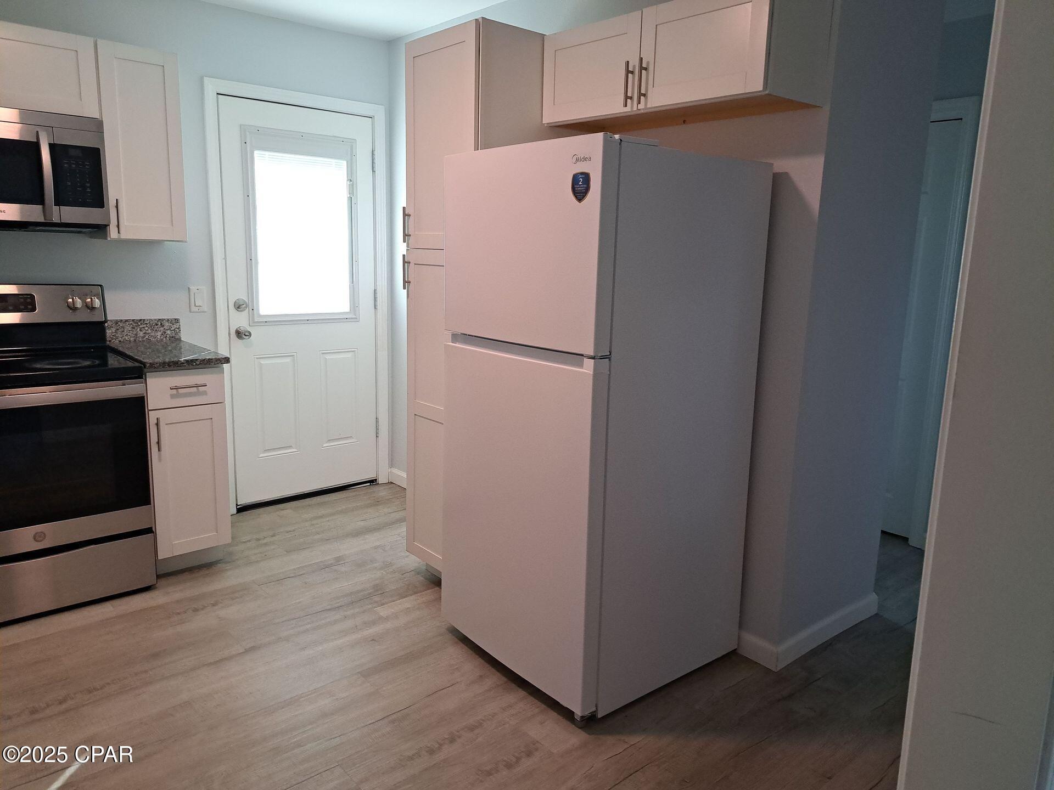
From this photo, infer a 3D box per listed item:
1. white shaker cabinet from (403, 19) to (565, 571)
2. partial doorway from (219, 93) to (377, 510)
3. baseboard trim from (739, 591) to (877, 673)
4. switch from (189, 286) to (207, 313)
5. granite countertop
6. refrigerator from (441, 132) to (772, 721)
[{"bbox_3d":[-0.104,-0.282,2.945,0.610,2.096,0.455,-7,14,-39],"label":"white shaker cabinet"},{"bbox_3d":[-1.188,-0.466,3.914,0.818,2.036,0.045,-7,14,-39],"label":"partial doorway"},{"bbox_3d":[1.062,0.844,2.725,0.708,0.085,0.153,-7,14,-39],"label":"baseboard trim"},{"bbox_3d":[-1.591,-0.460,3.536,0.077,0.118,0.010,-7,14,-39],"label":"switch"},{"bbox_3d":[-1.560,-0.229,3.146,0.312,0.136,0.710,-7,14,-39],"label":"granite countertop"},{"bbox_3d":[0.229,0.065,2.471,0.734,1.663,0.739,-7,13,-38],"label":"refrigerator"}]

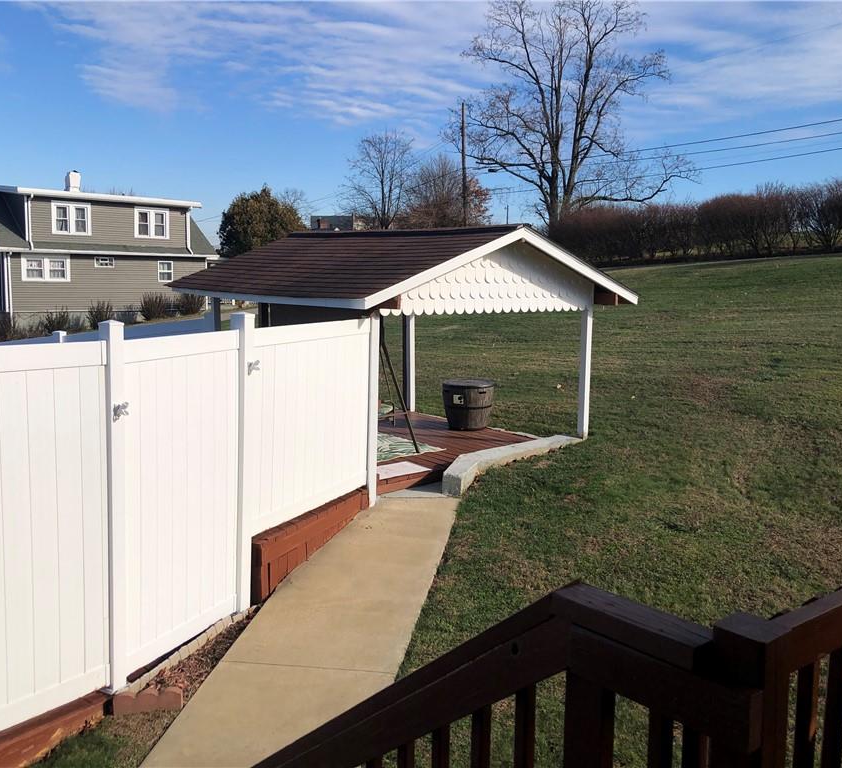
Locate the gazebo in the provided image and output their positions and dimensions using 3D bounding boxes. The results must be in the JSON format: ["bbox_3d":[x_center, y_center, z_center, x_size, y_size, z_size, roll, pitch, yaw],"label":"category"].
[{"bbox_3d":[-0.515,-0.639,11.802,4.337,3.051,5.399,-4,10,-38],"label":"gazebo"}]

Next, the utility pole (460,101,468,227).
[{"bbox_3d":[2.569,-10.705,46.360,0.300,9.755,0.300,2,8,0],"label":"utility pole"}]

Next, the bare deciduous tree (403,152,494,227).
[{"bbox_3d":[2.233,-14.251,67.433,7.300,8.632,7.300,2,8,0],"label":"bare deciduous tree"}]

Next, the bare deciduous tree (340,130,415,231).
[{"bbox_3d":[-3.420,-15.716,69.300,6.200,10.656,6.200,2,8,0],"label":"bare deciduous tree"}]

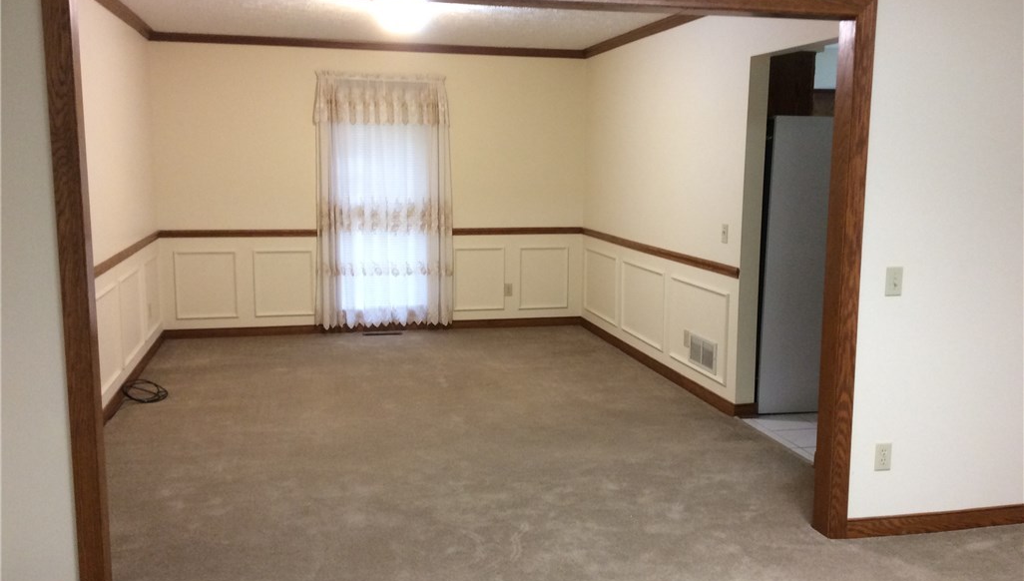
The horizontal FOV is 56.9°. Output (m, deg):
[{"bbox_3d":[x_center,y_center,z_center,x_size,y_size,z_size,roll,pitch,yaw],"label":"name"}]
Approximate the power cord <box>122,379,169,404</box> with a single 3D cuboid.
[{"bbox_3d":[-2.297,0.621,5.960,0.260,0.085,0.400,-1,8,-13],"label":"power cord"}]

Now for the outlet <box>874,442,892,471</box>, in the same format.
[{"bbox_3d":[1.496,0.671,3.798,0.071,0.114,0.012,-1,8,-13],"label":"outlet"}]

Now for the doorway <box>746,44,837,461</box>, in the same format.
[{"bbox_3d":[1.483,-0.220,5.016,0.130,2.073,0.890,-1,8,-13],"label":"doorway"}]

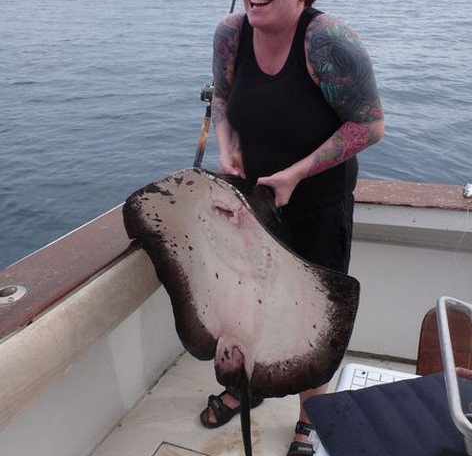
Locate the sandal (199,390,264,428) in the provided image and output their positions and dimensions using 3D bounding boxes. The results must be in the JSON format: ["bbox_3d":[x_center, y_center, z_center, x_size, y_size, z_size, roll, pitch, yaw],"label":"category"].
[{"bbox_3d":[-0.008,0.654,2.126,0.260,0.100,0.100,-13,28,-27],"label":"sandal"}]

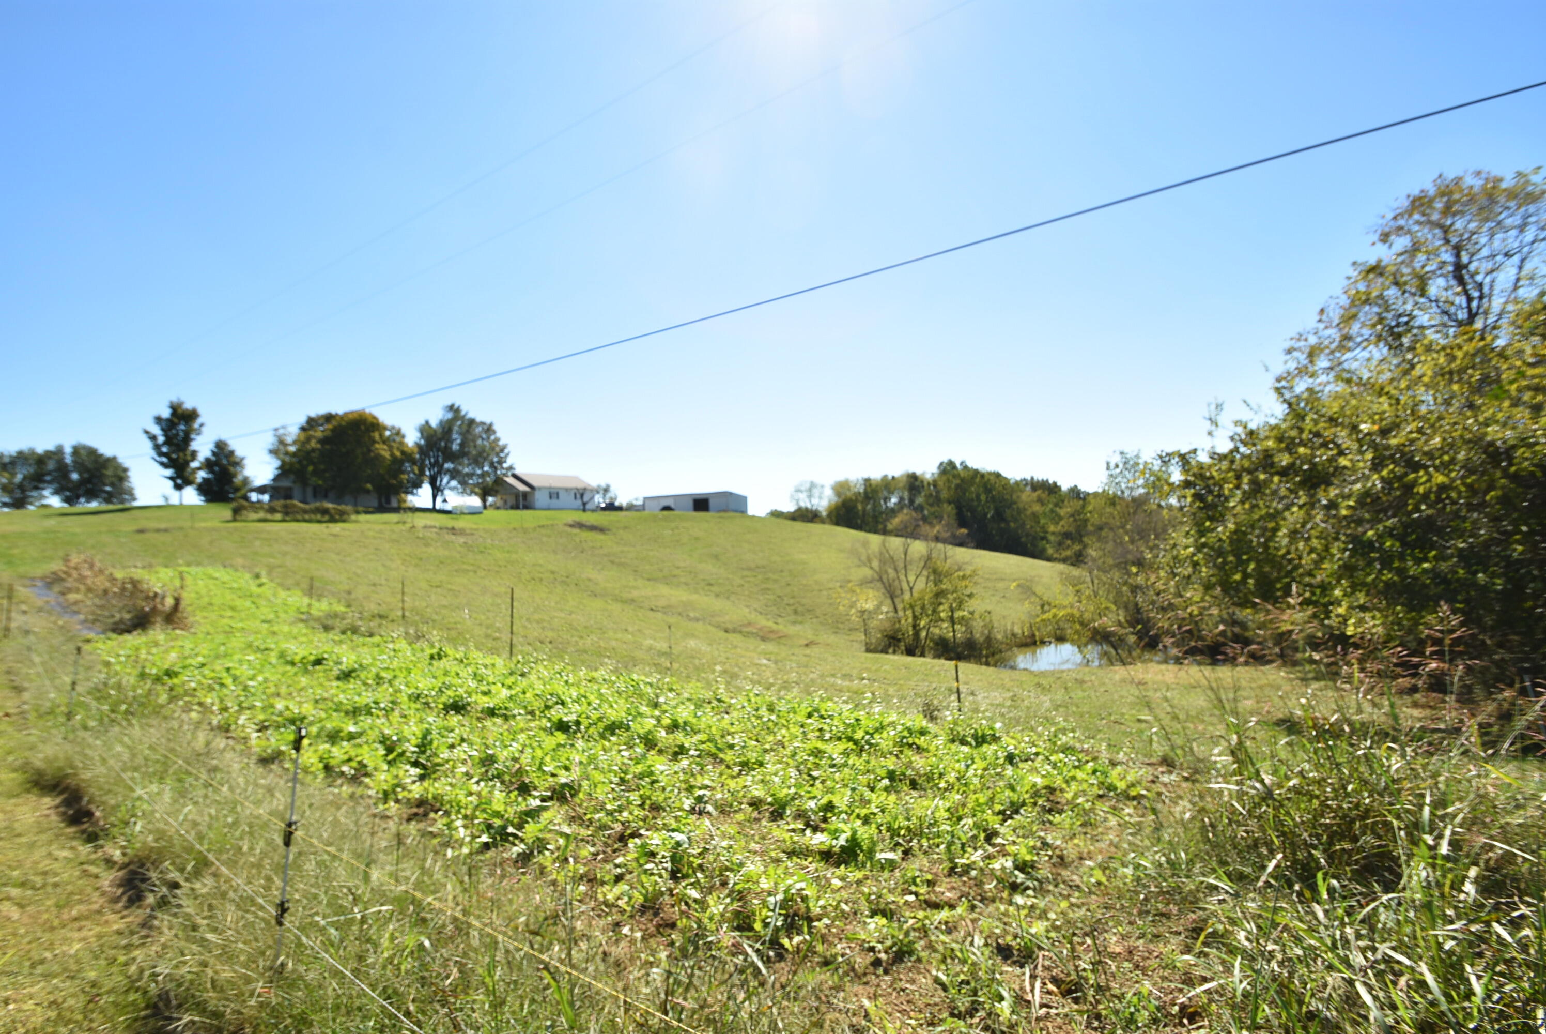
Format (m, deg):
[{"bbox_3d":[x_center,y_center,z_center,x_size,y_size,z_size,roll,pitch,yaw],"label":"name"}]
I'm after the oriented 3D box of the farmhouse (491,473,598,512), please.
[{"bbox_3d":[-33.600,-3.340,94.400,9.700,5.700,13.150,-4,-2,35],"label":"farmhouse"}]

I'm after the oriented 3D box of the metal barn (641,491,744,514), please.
[{"bbox_3d":[-14.380,-1.830,119.850,17.300,4.350,8.150,-3,-2,21],"label":"metal barn"}]

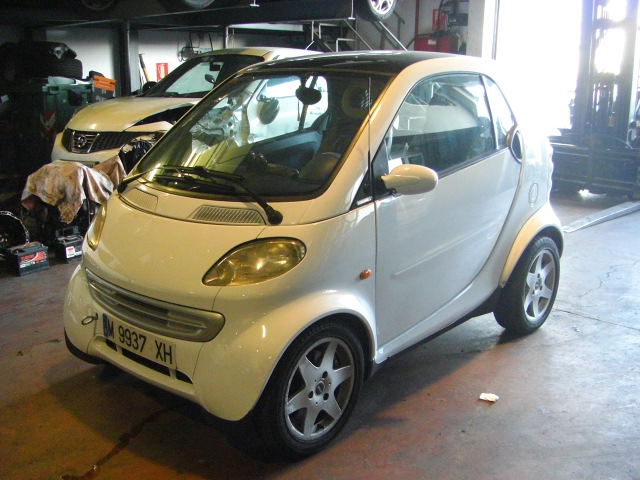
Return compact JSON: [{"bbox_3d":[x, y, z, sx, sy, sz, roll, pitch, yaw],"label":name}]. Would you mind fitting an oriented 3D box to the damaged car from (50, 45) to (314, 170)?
[{"bbox_3d":[-0.896,-1.297,7.849,1.780,1.570,4.130,10,17,36],"label":"damaged car"}]

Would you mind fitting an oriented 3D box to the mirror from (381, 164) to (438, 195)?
[{"bbox_3d":[0.354,-0.248,2.790,0.210,0.140,0.140,12,18,40],"label":"mirror"}]

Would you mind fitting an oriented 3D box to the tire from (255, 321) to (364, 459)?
[{"bbox_3d":[-0.046,0.564,2.754,0.155,0.565,0.565,12,18,40],"label":"tire"}]

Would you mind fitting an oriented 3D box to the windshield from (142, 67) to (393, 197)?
[{"bbox_3d":[-0.282,-0.513,3.189,1.270,0.110,0.820,12,58,40],"label":"windshield"}]

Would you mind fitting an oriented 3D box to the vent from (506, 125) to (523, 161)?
[{"bbox_3d":[1.024,-0.500,3.679,0.070,0.200,0.180,12,18,40],"label":"vent"}]

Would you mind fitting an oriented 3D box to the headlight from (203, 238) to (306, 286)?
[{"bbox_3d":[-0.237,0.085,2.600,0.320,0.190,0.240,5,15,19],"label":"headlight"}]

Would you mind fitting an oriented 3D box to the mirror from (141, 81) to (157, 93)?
[{"bbox_3d":[-1.894,-1.698,7.850,0.220,0.160,0.130,10,17,36],"label":"mirror"}]

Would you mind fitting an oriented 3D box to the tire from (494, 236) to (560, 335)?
[{"bbox_3d":[1.191,0.252,4.041,0.175,0.570,0.570,12,18,40],"label":"tire"}]

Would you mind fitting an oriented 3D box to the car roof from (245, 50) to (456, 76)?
[{"bbox_3d":[0.207,-0.918,3.653,1.020,0.100,0.860,12,18,40],"label":"car roof"}]

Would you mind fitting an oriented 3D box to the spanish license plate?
[{"bbox_3d":[-0.746,0.411,2.897,0.515,0.110,0.018,12,20,40],"label":"spanish license plate"}]

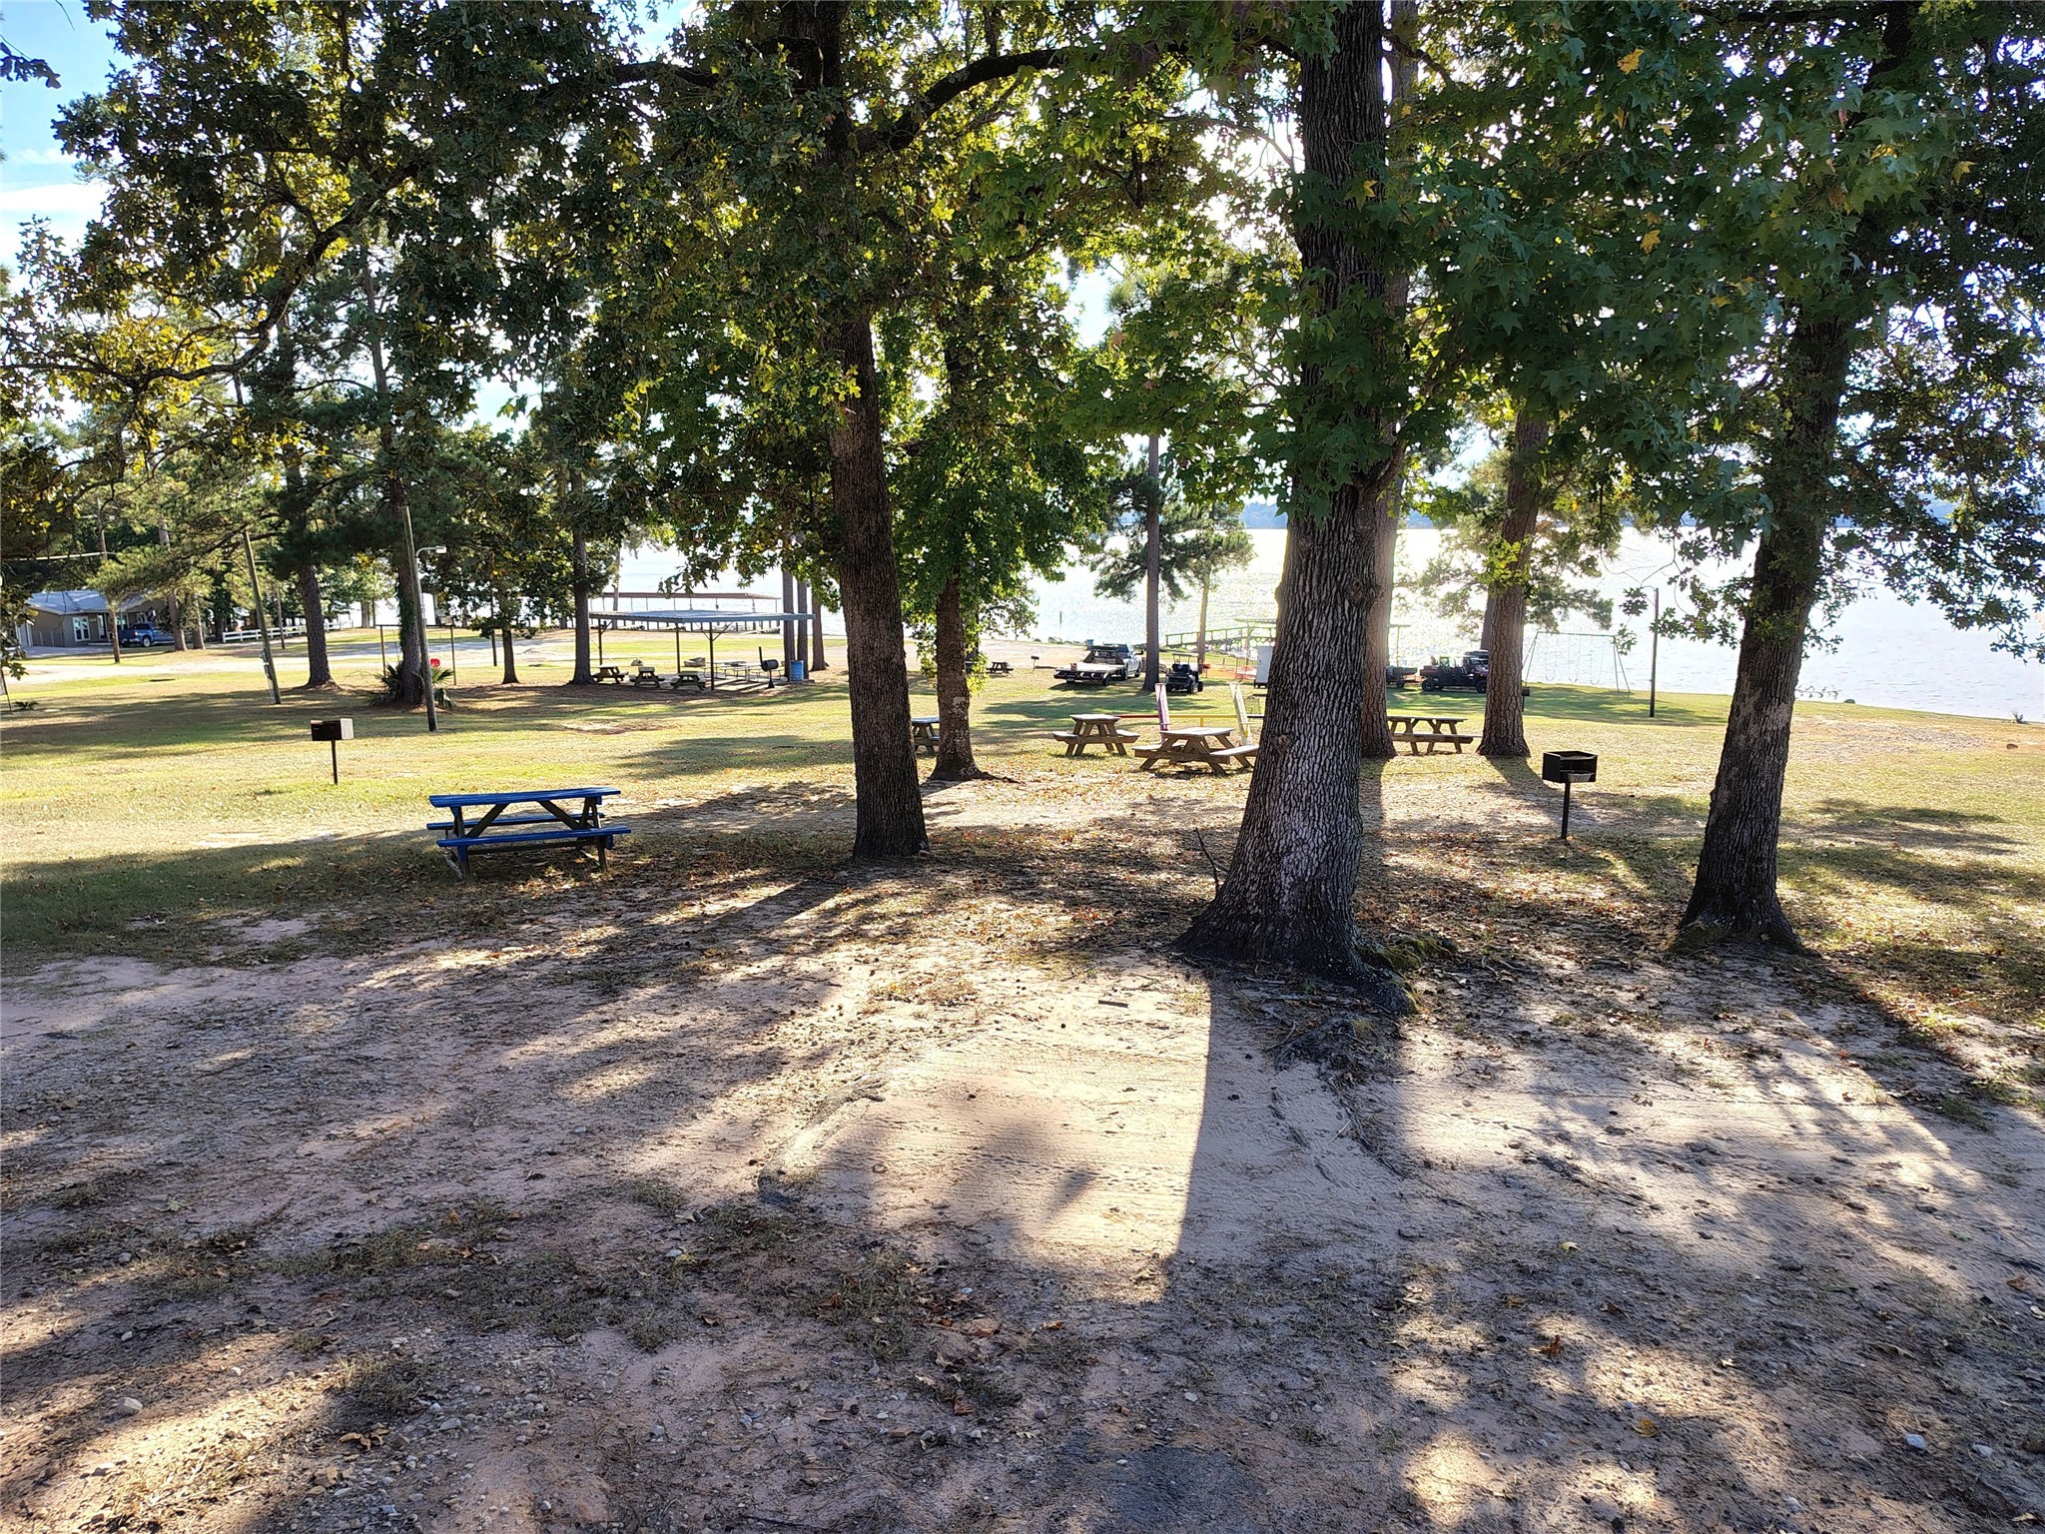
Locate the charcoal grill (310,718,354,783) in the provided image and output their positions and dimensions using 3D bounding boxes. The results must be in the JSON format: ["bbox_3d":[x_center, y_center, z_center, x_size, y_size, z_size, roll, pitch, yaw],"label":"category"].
[{"bbox_3d":[-10.983,-0.230,22.613,0.500,1.027,0.380,0,10,3],"label":"charcoal grill"}]

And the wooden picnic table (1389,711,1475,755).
[{"bbox_3d":[7.725,-0.555,27.373,1.780,0.730,1.460,-1,5,-25],"label":"wooden picnic table"}]

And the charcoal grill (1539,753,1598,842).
[{"bbox_3d":[6.589,0.362,17.112,0.490,1.035,0.380,-2,10,-9],"label":"charcoal grill"}]

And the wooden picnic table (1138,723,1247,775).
[{"bbox_3d":[2.956,-0.257,23.667,1.600,0.700,1.830,4,6,26],"label":"wooden picnic table"}]

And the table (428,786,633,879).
[{"bbox_3d":[-4.974,0.657,14.266,1.780,0.750,1.520,-3,6,-26],"label":"table"}]

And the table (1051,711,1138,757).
[{"bbox_3d":[1.370,-0.566,26.470,1.400,0.720,1.800,-2,5,-5],"label":"table"}]

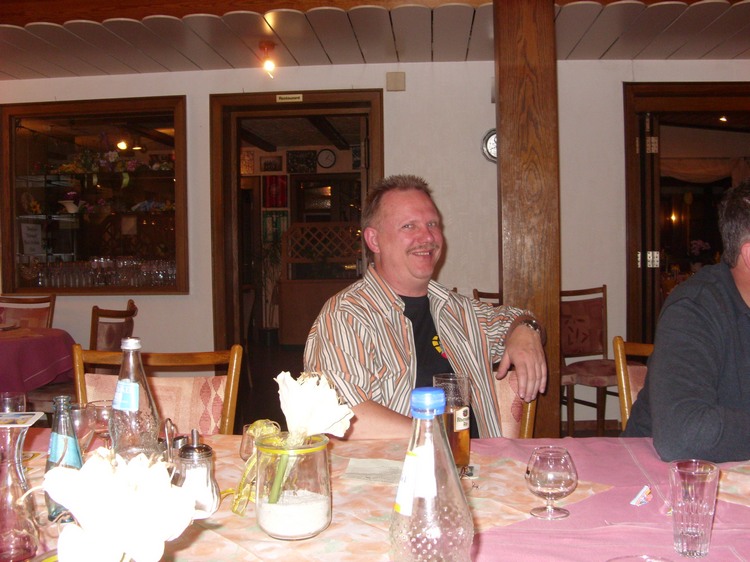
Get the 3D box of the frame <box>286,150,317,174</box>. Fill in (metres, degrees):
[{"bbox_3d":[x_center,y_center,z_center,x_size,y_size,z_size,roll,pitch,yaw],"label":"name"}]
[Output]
[{"bbox_3d":[-0.786,-1.267,8.800,0.325,0.250,0.030,-1,1,3],"label":"frame"}]

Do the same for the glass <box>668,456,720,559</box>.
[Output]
[{"bbox_3d":[0.426,0.305,1.105,0.066,0.120,0.066,-1,1,3],"label":"glass"}]

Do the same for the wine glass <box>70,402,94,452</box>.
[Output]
[{"bbox_3d":[-0.507,0.287,1.400,0.067,0.160,0.067,-1,1,3],"label":"wine glass"}]

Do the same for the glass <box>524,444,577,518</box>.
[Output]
[{"bbox_3d":[0.259,0.296,1.220,0.081,0.097,0.081,-1,2,0],"label":"glass"}]

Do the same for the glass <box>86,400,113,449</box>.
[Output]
[{"bbox_3d":[-0.490,0.286,1.502,0.069,0.125,0.069,-1,2,0],"label":"glass"}]

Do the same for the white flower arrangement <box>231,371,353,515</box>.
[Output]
[{"bbox_3d":[-0.116,0.229,1.138,0.165,0.210,0.130,-1,2,0],"label":"white flower arrangement"}]

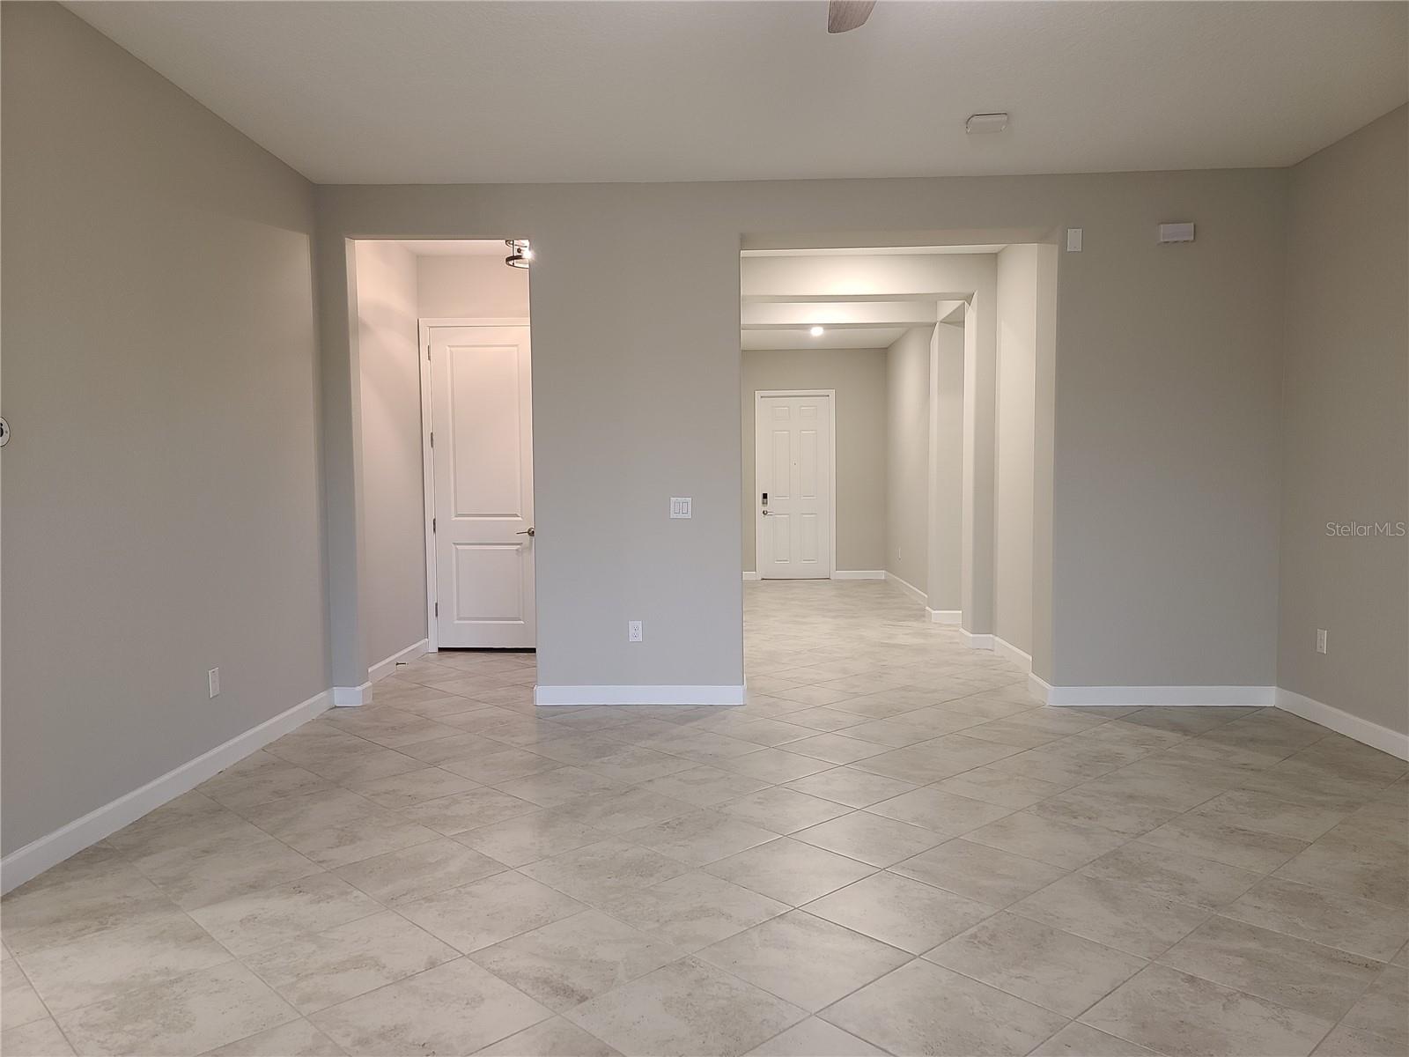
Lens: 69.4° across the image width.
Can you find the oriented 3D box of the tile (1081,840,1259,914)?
[{"bbox_3d":[1.534,1.138,3.350,0.438,0.010,0.438,-3,4,-43],"label":"tile"}]

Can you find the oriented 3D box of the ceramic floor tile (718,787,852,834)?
[{"bbox_3d":[0.309,1.115,4.011,0.438,0.010,0.438,-3,4,-43],"label":"ceramic floor tile"}]

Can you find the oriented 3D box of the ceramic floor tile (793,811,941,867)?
[{"bbox_3d":[0.611,1.127,3.690,0.438,0.010,0.438,-3,4,-43],"label":"ceramic floor tile"}]

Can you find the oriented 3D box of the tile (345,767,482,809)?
[{"bbox_3d":[-1.269,1.133,4.438,0.445,0.010,0.445,-3,4,-44],"label":"tile"}]

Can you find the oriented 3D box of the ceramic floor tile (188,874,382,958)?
[{"bbox_3d":[-1.285,1.181,3.146,0.441,0.010,0.441,-3,4,-44],"label":"ceramic floor tile"}]

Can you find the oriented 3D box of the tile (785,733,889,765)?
[{"bbox_3d":[0.646,1.088,5.027,0.445,0.010,0.445,-3,4,-44],"label":"tile"}]

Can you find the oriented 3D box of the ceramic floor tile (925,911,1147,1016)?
[{"bbox_3d":[0.905,1.184,2.788,0.441,0.010,0.441,-3,4,-44],"label":"ceramic floor tile"}]

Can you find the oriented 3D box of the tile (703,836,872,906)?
[{"bbox_3d":[0.293,1.158,3.439,0.441,0.010,0.441,-3,4,-44],"label":"tile"}]

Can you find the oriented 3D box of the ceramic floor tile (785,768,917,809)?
[{"bbox_3d":[0.631,1.117,4.395,0.445,0.010,0.445,-3,4,-44],"label":"ceramic floor tile"}]

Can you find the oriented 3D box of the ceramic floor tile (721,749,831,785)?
[{"bbox_3d":[0.322,1.105,4.718,0.445,0.010,0.445,-3,4,-44],"label":"ceramic floor tile"}]

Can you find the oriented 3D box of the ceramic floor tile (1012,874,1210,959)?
[{"bbox_3d":[1.226,1.168,3.090,0.441,0.010,0.441,-3,4,-44],"label":"ceramic floor tile"}]

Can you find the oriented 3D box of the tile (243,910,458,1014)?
[{"bbox_3d":[-0.987,1.203,2.849,0.445,0.010,0.445,-3,4,-44],"label":"tile"}]

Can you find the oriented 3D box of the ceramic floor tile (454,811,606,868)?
[{"bbox_3d":[-0.649,1.157,3.791,0.445,0.010,0.445,-3,4,-44],"label":"ceramic floor tile"}]

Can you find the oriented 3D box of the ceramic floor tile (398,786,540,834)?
[{"bbox_3d":[-0.934,1.120,4.050,0.438,0.010,0.438,-3,4,-43],"label":"ceramic floor tile"}]

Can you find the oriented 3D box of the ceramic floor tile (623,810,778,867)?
[{"bbox_3d":[-0.011,1.130,3.710,0.438,0.010,0.438,-3,4,-43],"label":"ceramic floor tile"}]

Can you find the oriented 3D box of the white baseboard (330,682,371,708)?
[{"bbox_3d":[-2.086,0.974,6.006,0.190,0.115,0.150,0,3,1],"label":"white baseboard"}]

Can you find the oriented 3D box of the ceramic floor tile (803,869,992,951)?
[{"bbox_3d":[0.603,1.175,3.129,0.445,0.010,0.445,-3,4,-44],"label":"ceramic floor tile"}]

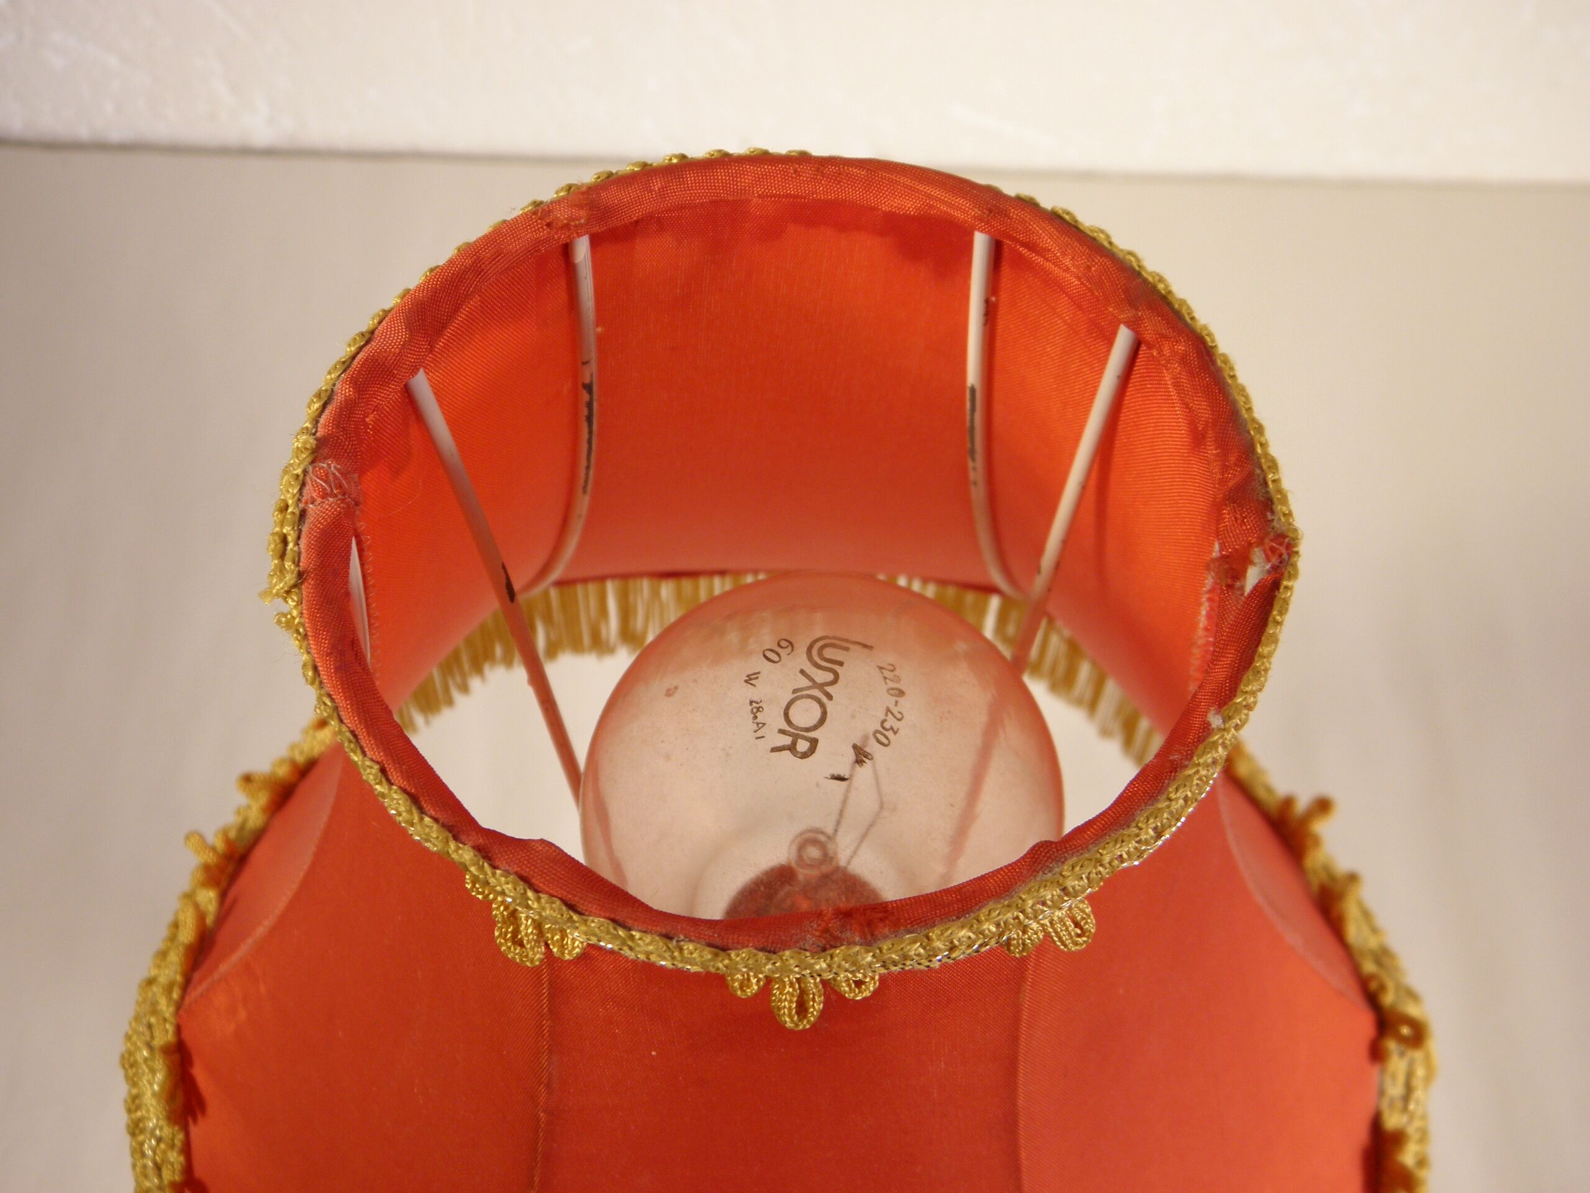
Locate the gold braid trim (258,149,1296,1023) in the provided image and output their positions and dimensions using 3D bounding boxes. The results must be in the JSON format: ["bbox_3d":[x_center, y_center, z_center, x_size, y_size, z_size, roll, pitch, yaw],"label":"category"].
[{"bbox_3d":[-0.001,-0.007,0.218,0.107,0.015,0.107,-1,56,0],"label":"gold braid trim"}]

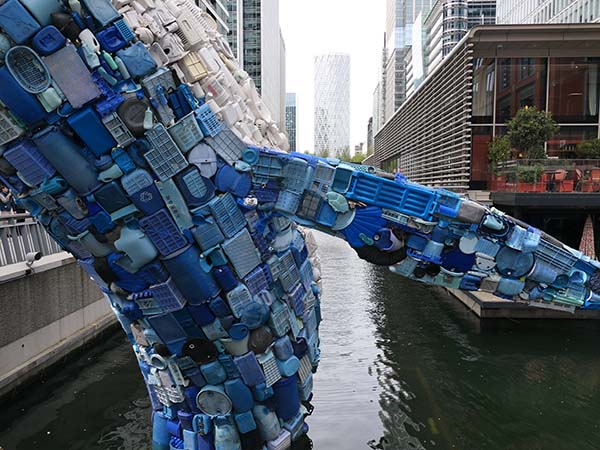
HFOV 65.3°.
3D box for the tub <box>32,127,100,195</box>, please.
[{"bbox_3d":[-3.030,-0.828,6.100,0.360,0.930,0.360,-39,32,-17],"label":"tub"}]

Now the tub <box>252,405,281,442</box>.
[{"bbox_3d":[-0.483,2.933,6.950,0.310,0.480,0.290,-21,1,0],"label":"tub"}]

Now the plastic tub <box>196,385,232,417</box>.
[{"bbox_3d":[-1.251,2.554,6.850,0.480,0.480,0.220,25,21,0],"label":"plastic tub"}]

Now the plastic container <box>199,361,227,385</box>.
[{"bbox_3d":[-1.273,2.166,6.850,0.290,0.270,0.230,-20,8,-16],"label":"plastic container"}]

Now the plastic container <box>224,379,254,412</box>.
[{"bbox_3d":[-0.892,2.521,6.900,0.310,0.430,0.260,-20,4,-14],"label":"plastic container"}]

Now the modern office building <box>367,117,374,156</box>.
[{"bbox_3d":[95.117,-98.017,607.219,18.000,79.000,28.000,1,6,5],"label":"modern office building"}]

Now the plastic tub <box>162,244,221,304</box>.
[{"bbox_3d":[-1.565,0.743,6.750,0.510,0.790,0.510,-33,17,-14],"label":"plastic tub"}]

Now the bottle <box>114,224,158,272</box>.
[{"bbox_3d":[-2.212,0.319,6.350,0.370,0.520,0.300,-30,19,-18],"label":"bottle"}]

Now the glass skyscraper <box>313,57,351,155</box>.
[{"bbox_3d":[59.685,-191.201,842.143,62.000,218.000,34.000,1,6,5],"label":"glass skyscraper"}]

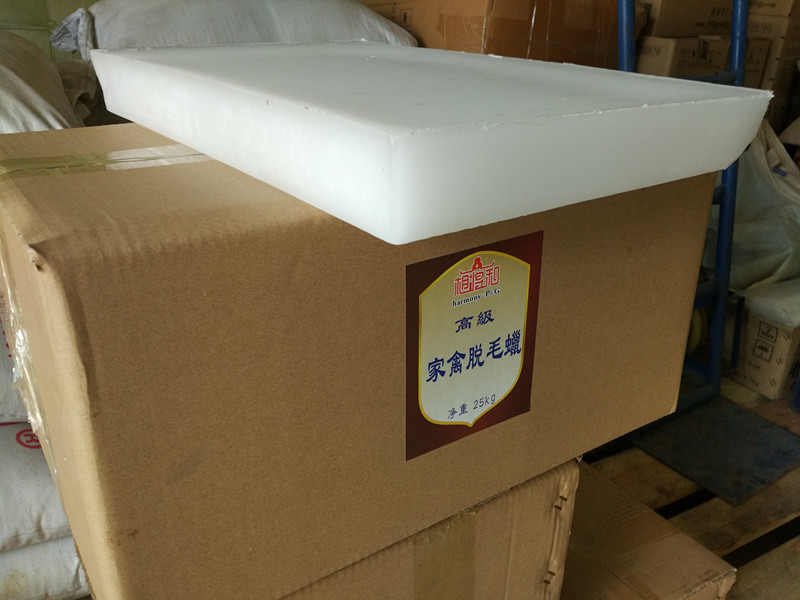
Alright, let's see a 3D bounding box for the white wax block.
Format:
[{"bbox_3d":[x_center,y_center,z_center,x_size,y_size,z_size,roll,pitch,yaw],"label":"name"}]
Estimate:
[{"bbox_3d":[-0.018,-0.151,0.525,0.290,0.049,0.447,-16,29,-33],"label":"white wax block"}]

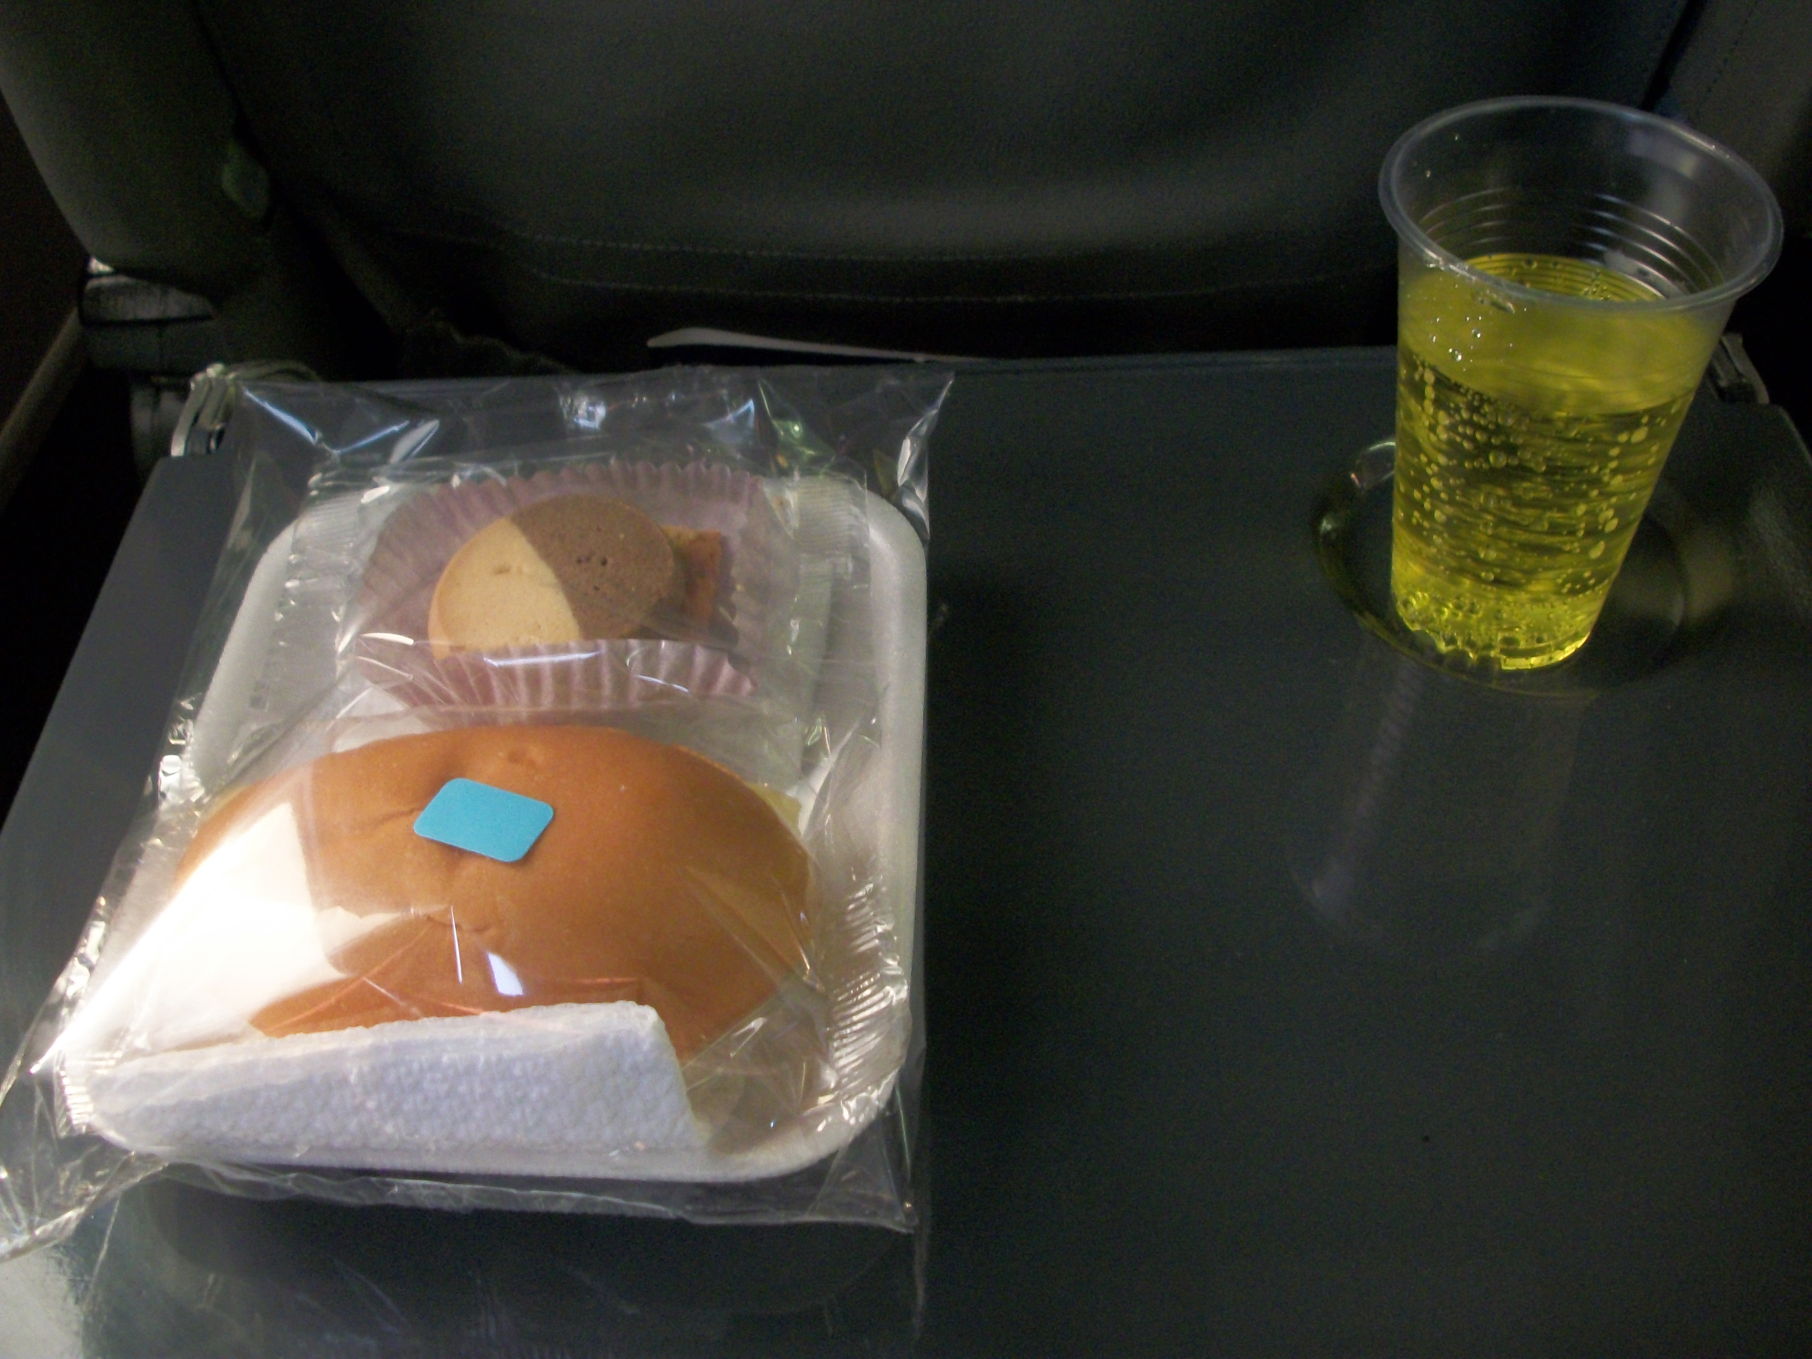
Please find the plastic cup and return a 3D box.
[{"bbox_3d":[0.130,-0.054,0.379,0.072,0.102,0.072,-2,46,2],"label":"plastic cup"}]

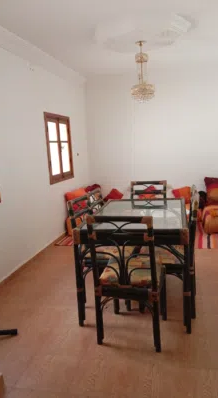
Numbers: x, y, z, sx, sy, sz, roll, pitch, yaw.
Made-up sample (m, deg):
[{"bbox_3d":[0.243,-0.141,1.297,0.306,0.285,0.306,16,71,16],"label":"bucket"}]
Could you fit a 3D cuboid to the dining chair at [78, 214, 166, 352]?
[{"bbox_3d":[0.162,0.532,2.312,0.448,0.938,0.490,0,10,17],"label":"dining chair"}]

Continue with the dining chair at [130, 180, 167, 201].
[{"bbox_3d":[0.449,0.287,3.618,0.448,0.938,0.490,-1,10,12],"label":"dining chair"}]

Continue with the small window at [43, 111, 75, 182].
[{"bbox_3d":[-0.761,-0.774,4.961,0.084,1.002,0.938,0,10,15],"label":"small window"}]

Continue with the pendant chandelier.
[{"bbox_3d":[0.444,-1.609,4.083,0.311,0.742,0.311,0,10,15],"label":"pendant chandelier"}]

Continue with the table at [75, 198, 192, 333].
[{"bbox_3d":[0.291,0.496,2.941,0.826,0.777,1.204,-1,10,13],"label":"table"}]

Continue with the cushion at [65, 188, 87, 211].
[{"bbox_3d":[-0.519,0.025,5.285,0.154,0.357,0.490,-15,2,33],"label":"cushion"}]

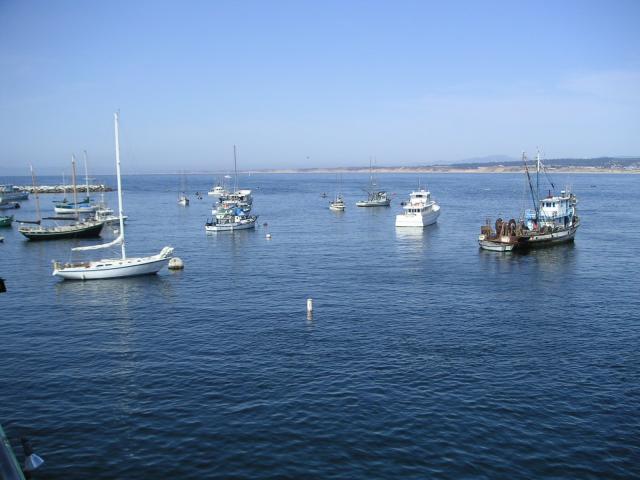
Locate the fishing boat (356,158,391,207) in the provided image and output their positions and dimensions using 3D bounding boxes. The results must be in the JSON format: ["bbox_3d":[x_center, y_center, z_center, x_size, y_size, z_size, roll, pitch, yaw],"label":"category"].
[{"bbox_3d":[13.623,-14.218,175.969,8.800,12.000,3.000,-1,6,-5],"label":"fishing boat"}]

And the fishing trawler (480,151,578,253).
[{"bbox_3d":[26.373,-4.897,84.130,17.800,11.200,5.000,-5,7,-40],"label":"fishing trawler"}]

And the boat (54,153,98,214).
[{"bbox_3d":[-56.073,-12.979,160.449,9.700,13.900,2.900,-2,6,-21],"label":"boat"}]

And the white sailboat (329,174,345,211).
[{"bbox_3d":[4.041,-10.831,160.717,2.600,8.300,7.800,-2,6,-19],"label":"white sailboat"}]

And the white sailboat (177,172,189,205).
[{"bbox_3d":[-35.473,-13.195,182.559,2.700,9.500,8.300,-2,6,-18],"label":"white sailboat"}]

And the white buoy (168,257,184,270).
[{"bbox_3d":[-13.188,2.221,64.903,1.380,1.300,1.380,0,5,0],"label":"white buoy"}]

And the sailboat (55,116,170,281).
[{"bbox_3d":[-17.821,-3.727,60.006,9.800,14.000,2.900,-2,6,-21],"label":"sailboat"}]

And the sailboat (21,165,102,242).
[{"bbox_3d":[-35.432,-5.610,96.677,11.200,11.100,3.200,-3,6,-26],"label":"sailboat"}]

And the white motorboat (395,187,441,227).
[{"bbox_3d":[17.469,-5.739,118.611,4.500,6.200,14.800,3,6,28],"label":"white motorboat"}]

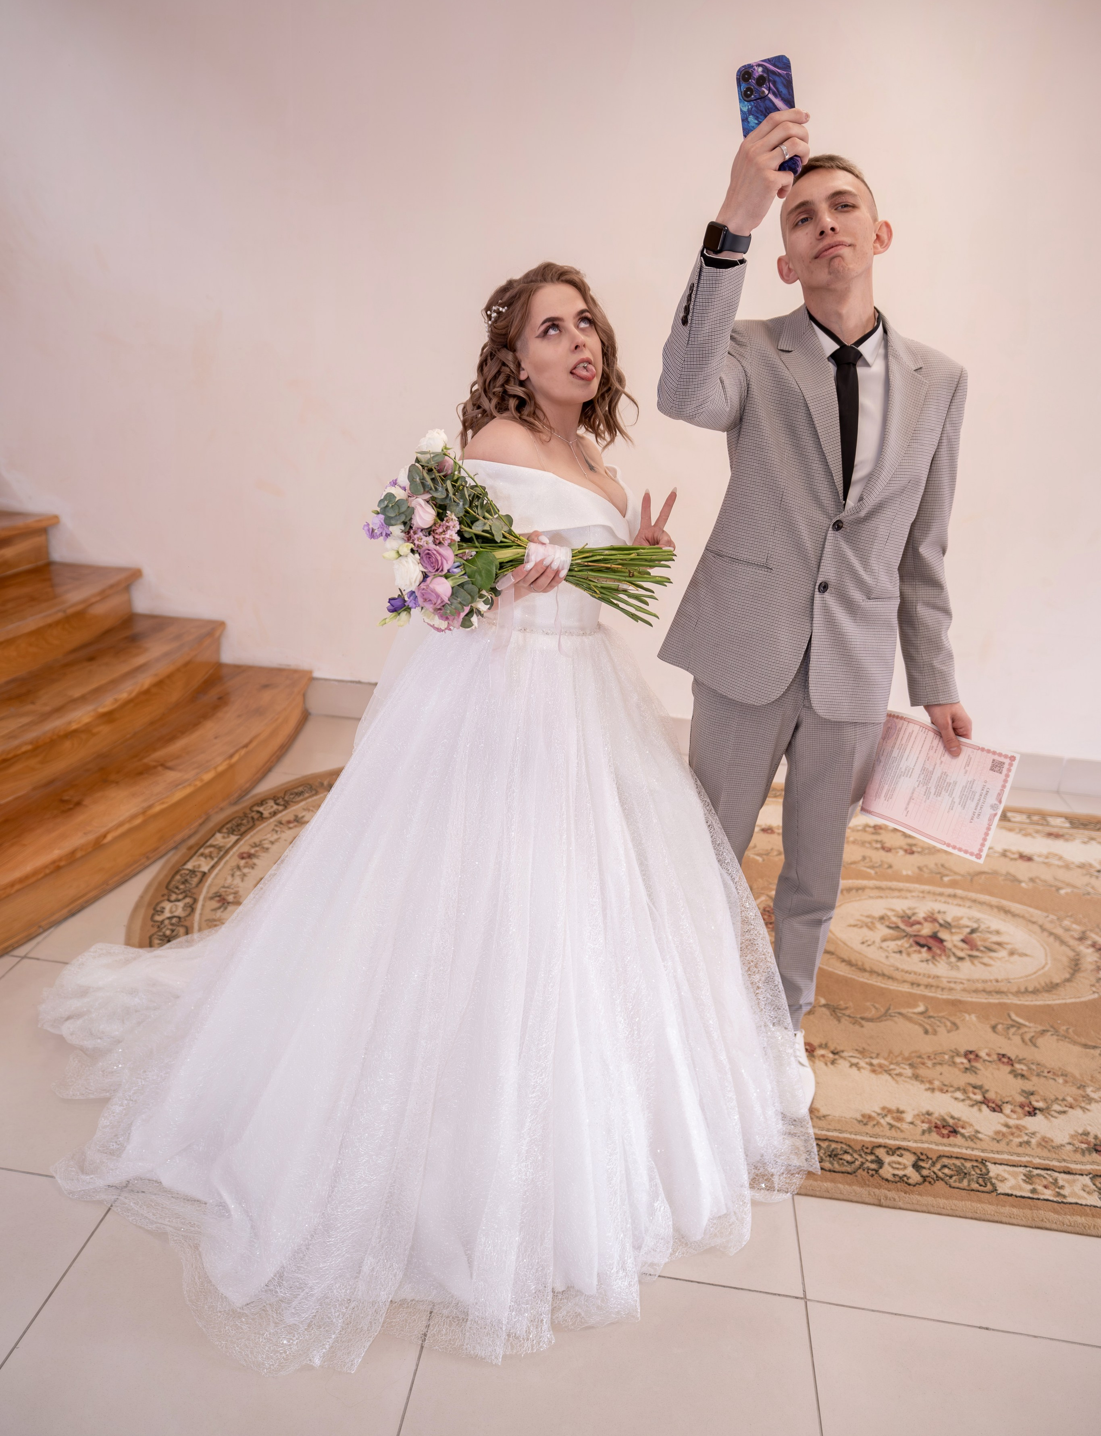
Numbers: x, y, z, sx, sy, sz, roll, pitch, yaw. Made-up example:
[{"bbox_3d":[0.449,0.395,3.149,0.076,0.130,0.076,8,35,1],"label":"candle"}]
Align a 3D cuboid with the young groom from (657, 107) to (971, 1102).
[{"bbox_3d":[0.453,-0.059,1.690,0.634,1.765,0.440,3,22,-1],"label":"young groom"}]

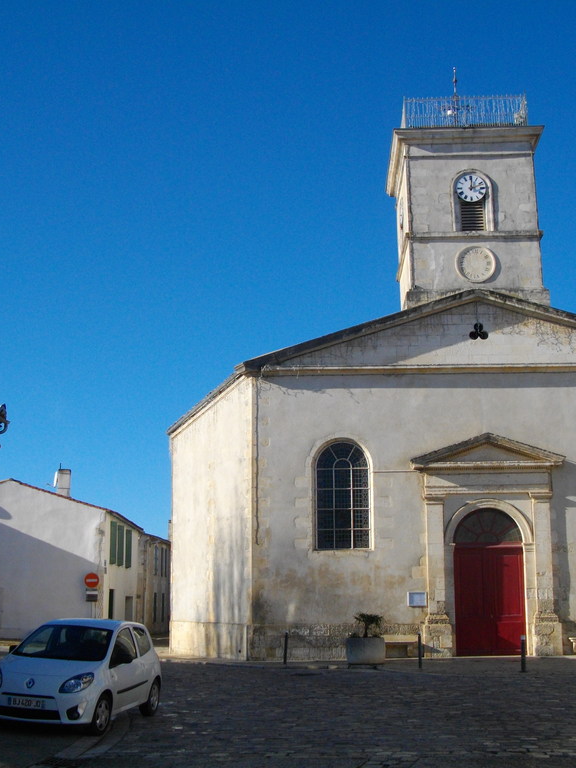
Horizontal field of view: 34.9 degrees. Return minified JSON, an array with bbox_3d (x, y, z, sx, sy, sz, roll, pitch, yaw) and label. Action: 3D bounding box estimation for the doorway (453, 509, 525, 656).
[{"bbox_3d":[5.849,5.787,26.895,2.113,4.206,0.450,-1,-13,1],"label":"doorway"}]

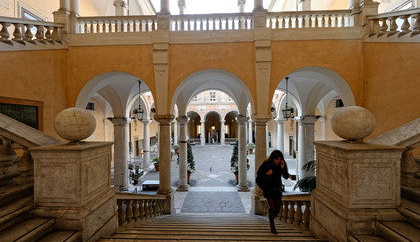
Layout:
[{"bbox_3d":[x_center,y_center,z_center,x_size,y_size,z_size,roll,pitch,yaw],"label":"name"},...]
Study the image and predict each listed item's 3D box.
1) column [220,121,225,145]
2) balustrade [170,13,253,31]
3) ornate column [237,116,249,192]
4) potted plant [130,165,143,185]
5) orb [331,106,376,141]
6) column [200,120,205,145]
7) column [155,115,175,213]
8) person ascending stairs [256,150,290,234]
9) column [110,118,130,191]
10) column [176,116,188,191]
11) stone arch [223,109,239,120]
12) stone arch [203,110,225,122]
[{"bbox_3d":[2.467,2.418,30.510,0.730,4.550,0.730,0,-1,1],"label":"column"},{"bbox_3d":[0.082,-3.715,6.331,3.200,0.700,0.270,0,-1,1],"label":"balustrade"},{"bbox_3d":[2.065,1.983,10.198,0.730,4.550,0.730,0,-1,1],"label":"ornate column"},{"bbox_3d":[-5.771,4.377,12.822,0.900,1.374,0.850,0,0,1],"label":"potted plant"},{"bbox_3d":[2.200,0.033,2.520,0.525,0.525,0.525,0,-1,1],"label":"orb"},{"bbox_3d":[-1.446,2.494,34.231,0.900,5.282,0.900,0,0,1],"label":"column"},{"bbox_3d":[-2.097,2.053,7.645,0.820,4.602,0.820,0,0,1],"label":"column"},{"bbox_3d":[1.159,1.291,2.980,0.600,1.600,0.500,0,0,-3],"label":"person ascending stairs"},{"bbox_3d":[-6.451,2.428,11.836,1.250,5.364,1.100,0,0,1],"label":"column"},{"bbox_3d":[-1.668,2.006,10.278,0.730,4.550,0.730,0,-1,1],"label":"column"},{"bbox_3d":[4.886,-1.169,34.095,4.500,2.338,0.750,0,0,1],"label":"stone arch"},{"bbox_3d":[0.733,-1.120,34.184,4.600,2.449,0.750,0,0,1],"label":"stone arch"}]

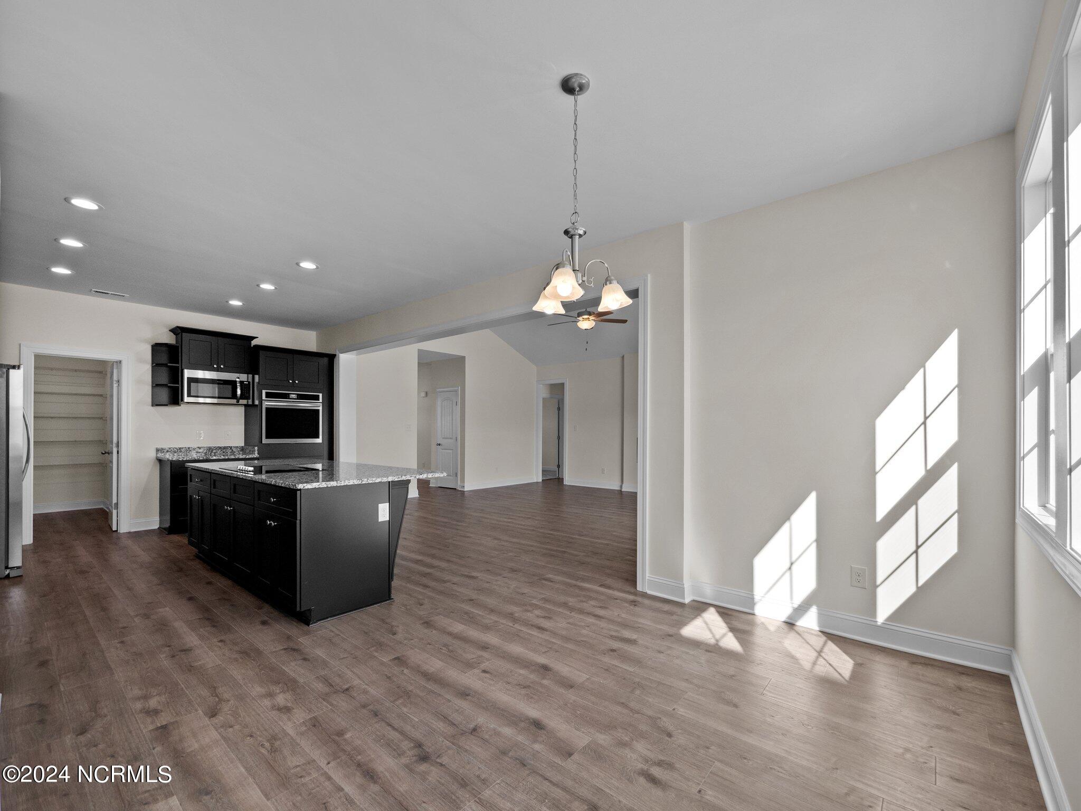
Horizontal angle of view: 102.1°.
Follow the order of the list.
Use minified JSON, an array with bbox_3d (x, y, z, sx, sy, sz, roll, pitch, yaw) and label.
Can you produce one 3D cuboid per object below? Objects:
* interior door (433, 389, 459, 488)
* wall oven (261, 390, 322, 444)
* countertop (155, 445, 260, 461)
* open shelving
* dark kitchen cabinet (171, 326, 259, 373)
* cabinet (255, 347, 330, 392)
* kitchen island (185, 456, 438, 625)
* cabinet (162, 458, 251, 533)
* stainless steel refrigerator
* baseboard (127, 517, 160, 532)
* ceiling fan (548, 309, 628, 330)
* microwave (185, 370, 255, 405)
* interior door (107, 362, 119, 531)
[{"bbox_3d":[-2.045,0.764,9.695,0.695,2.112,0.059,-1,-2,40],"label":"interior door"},{"bbox_3d":[-3.616,0.157,6.169,0.596,0.716,0.771,-1,-2,41],"label":"wall oven"},{"bbox_3d":[-4.239,0.602,5.585,0.588,0.132,0.936,-2,-3,41],"label":"countertop"},{"bbox_3d":[-4.623,-0.371,5.412,0.274,0.760,0.247,-2,-3,41],"label":"open shelving"},{"bbox_3d":[-4.365,-0.721,5.857,0.397,0.559,0.868,-1,-2,41],"label":"dark kitchen cabinet"},{"bbox_3d":[-3.632,-0.477,6.304,0.622,0.539,0.911,-2,-3,41],"label":"cabinet"},{"bbox_3d":[-2.077,1.031,3.872,2.332,0.941,1.134,-1,-2,40],"label":"kitchen island"},{"bbox_3d":[-4.230,1.093,5.593,0.568,0.853,0.887,-2,-3,41],"label":"cabinet"},{"bbox_3d":[-4.972,0.570,3.706,0.902,1.774,0.755,-2,-3,41],"label":"stainless steel refrigerator"},{"bbox_3d":[-4.820,1.447,5.316,0.018,0.127,0.294,-2,-3,41],"label":"baseboard"},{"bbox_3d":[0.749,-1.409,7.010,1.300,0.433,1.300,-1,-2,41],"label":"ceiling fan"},{"bbox_3d":[-4.257,-0.220,5.755,0.377,0.412,0.742,-2,-3,41],"label":"microwave"},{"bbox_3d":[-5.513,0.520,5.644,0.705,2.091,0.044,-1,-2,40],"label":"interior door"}]

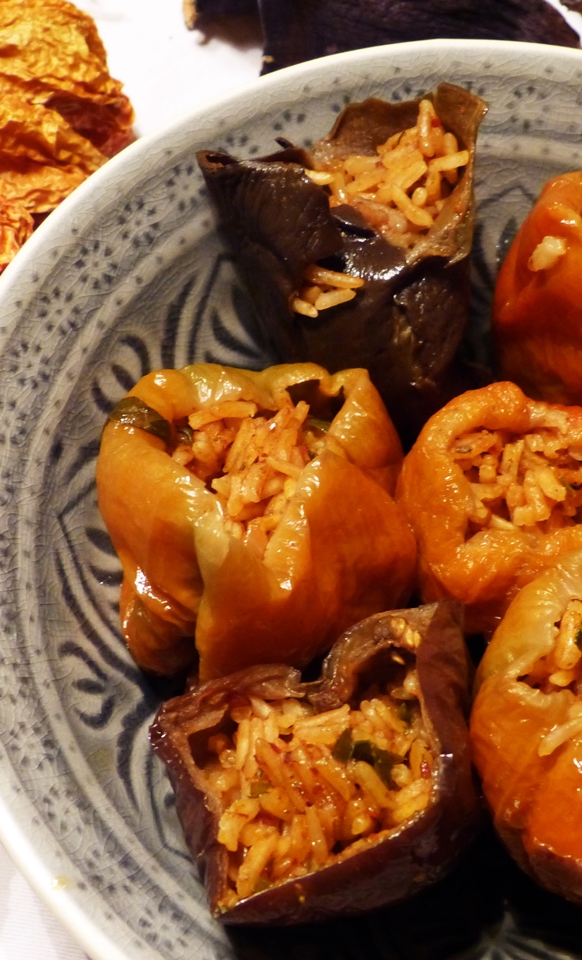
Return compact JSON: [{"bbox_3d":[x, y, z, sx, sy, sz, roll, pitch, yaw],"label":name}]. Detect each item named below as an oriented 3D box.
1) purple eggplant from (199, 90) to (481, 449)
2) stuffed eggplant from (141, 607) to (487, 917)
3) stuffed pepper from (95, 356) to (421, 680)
[{"bbox_3d":[0.011,-0.046,0.349,0.056,0.060,0.047,-6,63,-5],"label":"purple eggplant"},{"bbox_3d":[0.004,0.055,0.301,0.053,0.046,0.051,-21,65,-12],"label":"stuffed eggplant"},{"bbox_3d":[-0.008,0.010,0.328,0.058,0.048,0.050,1,63,-1],"label":"stuffed pepper"}]

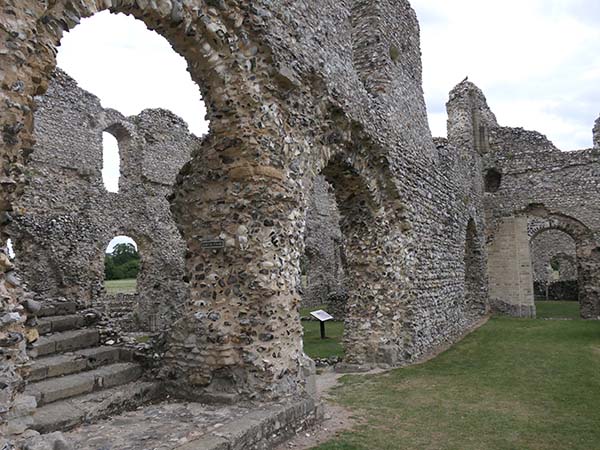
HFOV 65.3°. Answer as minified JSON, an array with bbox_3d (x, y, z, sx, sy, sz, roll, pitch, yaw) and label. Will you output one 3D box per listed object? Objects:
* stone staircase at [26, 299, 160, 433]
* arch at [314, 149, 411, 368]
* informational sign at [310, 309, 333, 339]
[{"bbox_3d":[-3.155,1.515,5.405,2.800,1.000,2.150,-4,-7,29],"label":"stone staircase"},{"bbox_3d":[0.505,0.690,7.454,1.250,3.500,3.500,-4,-7,29],"label":"arch"},{"bbox_3d":[0.580,2.482,11.733,0.360,0.690,0.680,-4,-6,26],"label":"informational sign"}]

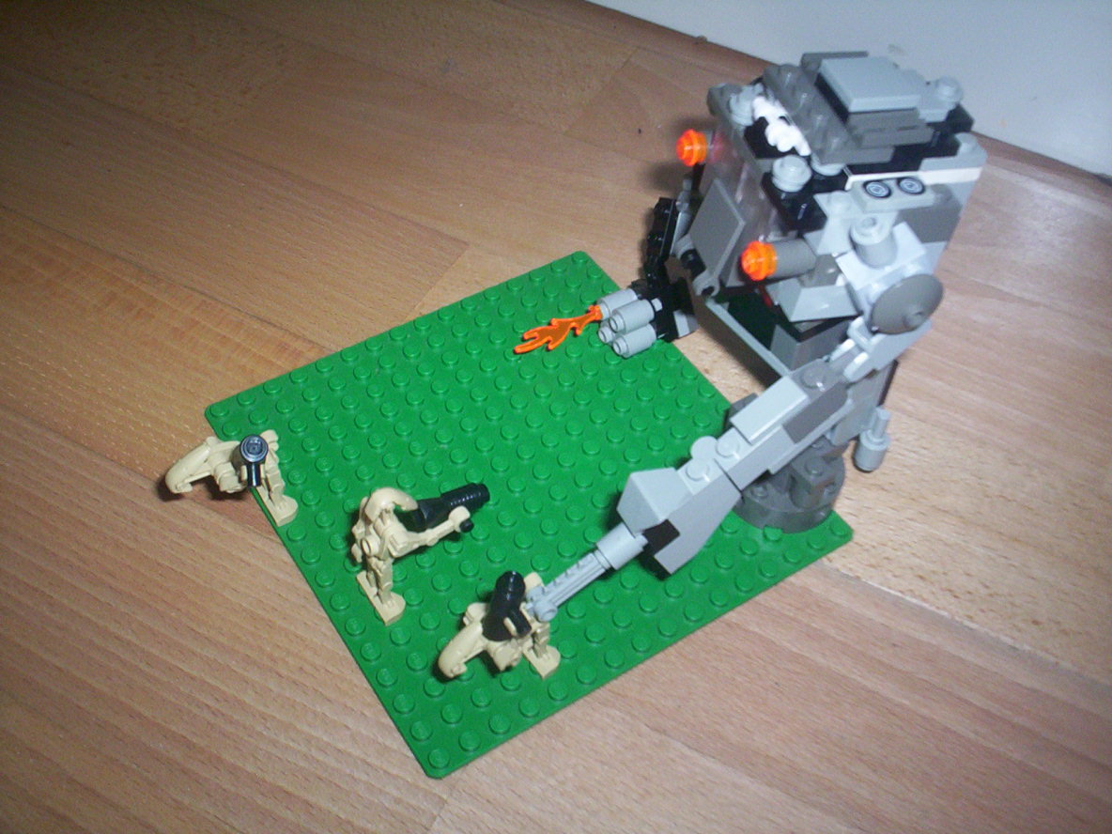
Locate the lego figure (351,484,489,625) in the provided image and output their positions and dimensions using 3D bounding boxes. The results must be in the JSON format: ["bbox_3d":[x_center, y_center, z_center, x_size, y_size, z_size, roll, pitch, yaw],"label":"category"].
[{"bbox_3d":[-0.032,0.028,0.289,0.035,0.040,0.022,-25,56,-23],"label":"lego figure"}]

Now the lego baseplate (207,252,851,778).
[{"bbox_3d":[-0.009,0.015,0.328,0.128,0.003,0.128,-25,56,-23],"label":"lego baseplate"}]

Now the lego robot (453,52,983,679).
[{"bbox_3d":[0.035,-0.027,0.291,0.131,0.113,0.091,-22,55,-20],"label":"lego robot"}]

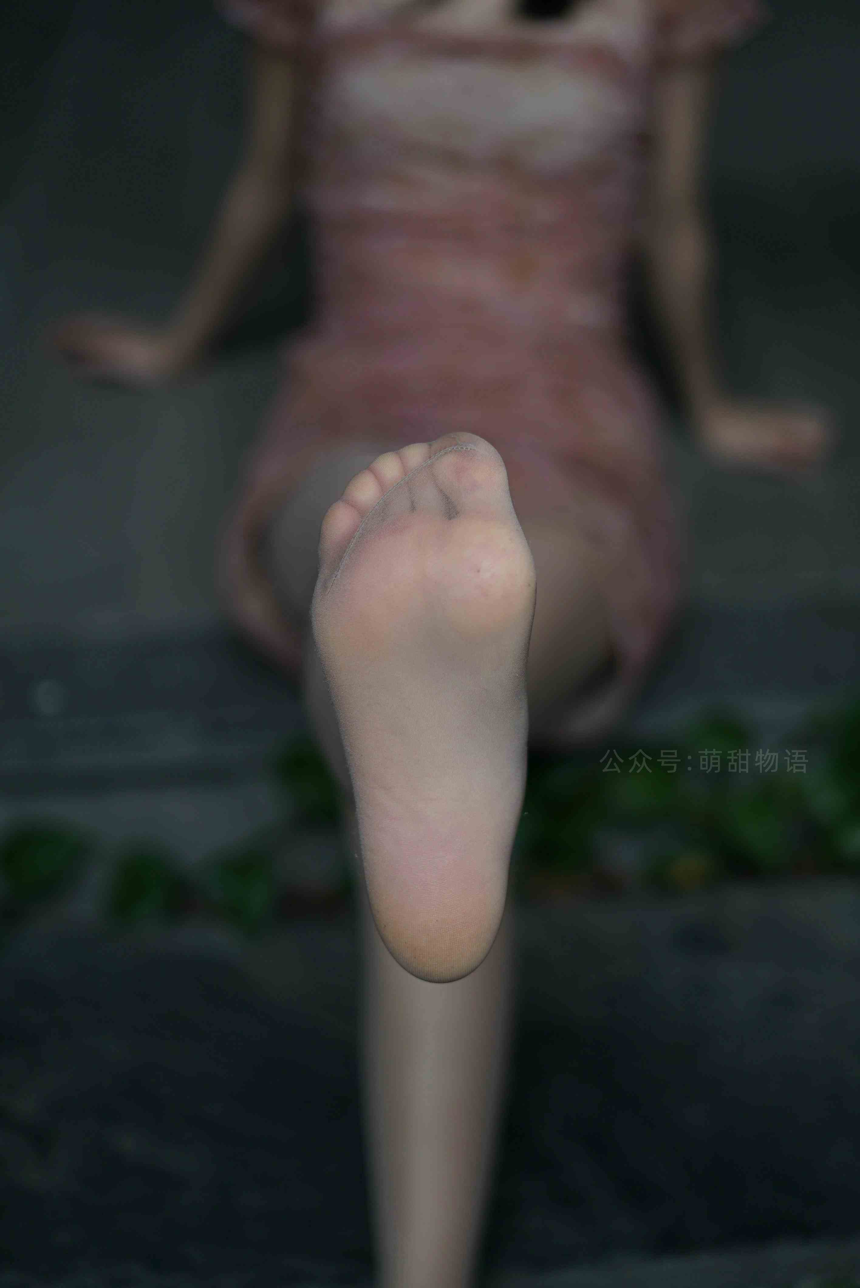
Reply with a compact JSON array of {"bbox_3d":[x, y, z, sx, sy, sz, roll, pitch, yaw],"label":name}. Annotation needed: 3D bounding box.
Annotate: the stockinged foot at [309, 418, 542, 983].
[{"bbox_3d":[-0.003,0.022,0.762,0.091,0.230,0.085,-1,6,0],"label":"stockinged foot"}]

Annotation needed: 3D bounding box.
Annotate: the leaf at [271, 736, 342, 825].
[{"bbox_3d":[-0.096,0.109,1.420,0.061,0.054,0.046,0,31,0],"label":"leaf"}]

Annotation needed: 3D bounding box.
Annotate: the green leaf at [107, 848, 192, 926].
[{"bbox_3d":[-0.218,0.189,1.390,0.066,0.047,0.040,0,31,0],"label":"green leaf"}]

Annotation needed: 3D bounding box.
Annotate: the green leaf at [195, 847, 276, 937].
[{"bbox_3d":[-0.150,0.191,1.380,0.062,0.054,0.046,0,31,0],"label":"green leaf"}]

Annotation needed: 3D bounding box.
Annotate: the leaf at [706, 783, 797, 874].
[{"bbox_3d":[0.247,0.142,1.380,0.069,0.053,0.045,0,31,0],"label":"leaf"}]

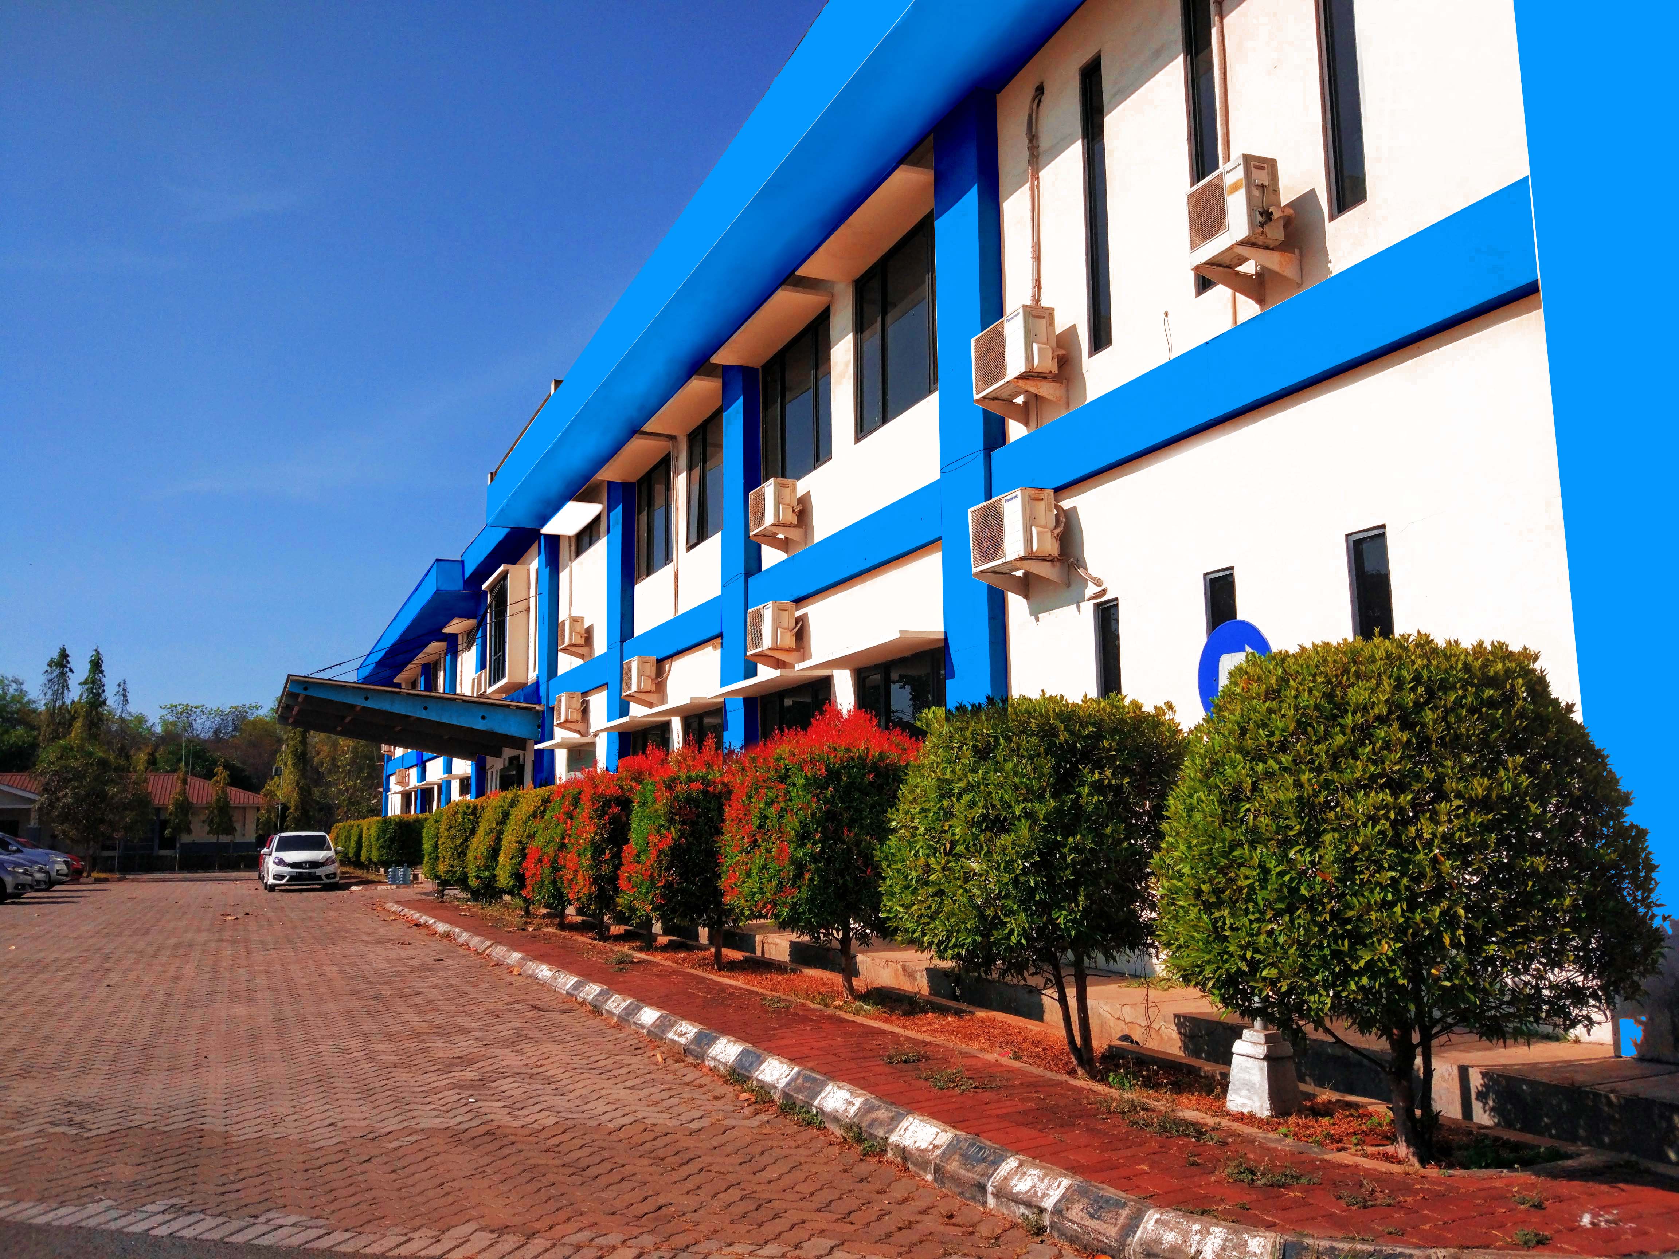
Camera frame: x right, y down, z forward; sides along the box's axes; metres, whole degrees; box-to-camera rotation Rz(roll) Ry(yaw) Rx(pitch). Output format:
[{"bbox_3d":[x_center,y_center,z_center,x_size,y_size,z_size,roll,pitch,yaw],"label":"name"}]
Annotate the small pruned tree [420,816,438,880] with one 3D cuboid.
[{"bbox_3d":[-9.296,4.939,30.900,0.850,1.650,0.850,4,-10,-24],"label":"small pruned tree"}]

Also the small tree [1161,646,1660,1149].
[{"bbox_3d":[2.188,1.031,5.314,1.850,2.000,1.850,3,-10,-24],"label":"small tree"}]

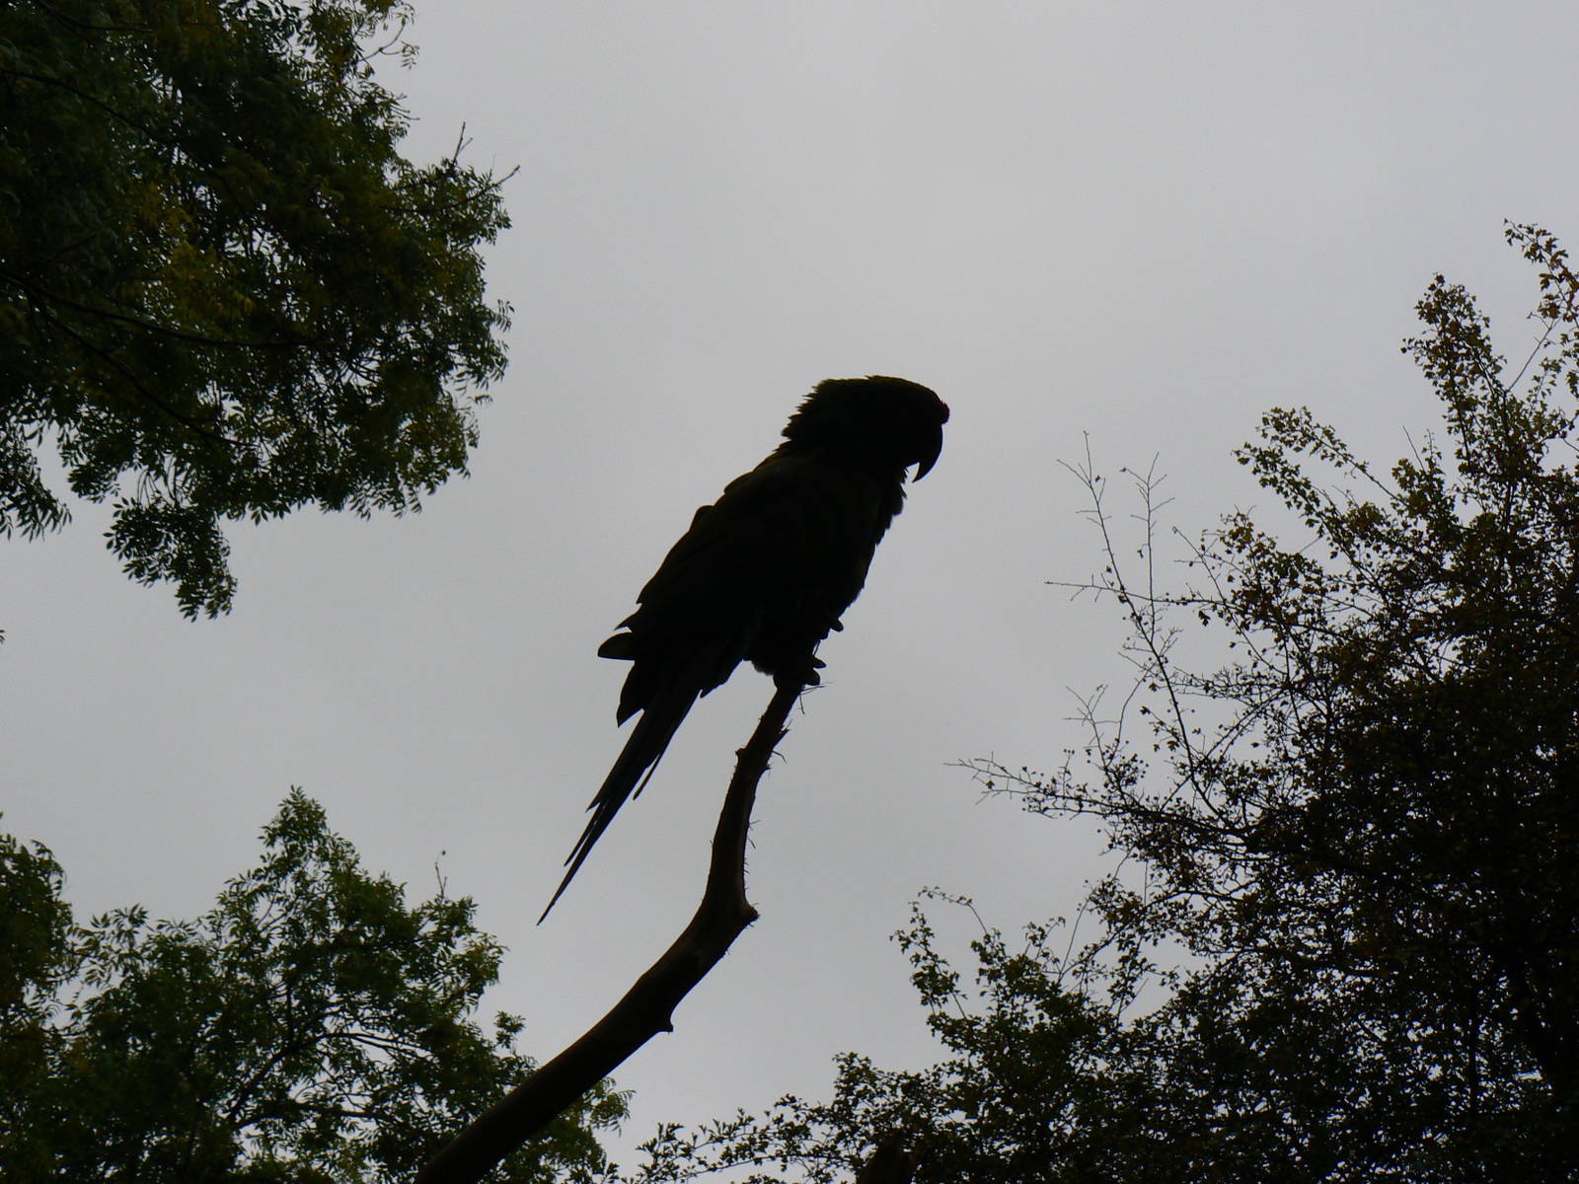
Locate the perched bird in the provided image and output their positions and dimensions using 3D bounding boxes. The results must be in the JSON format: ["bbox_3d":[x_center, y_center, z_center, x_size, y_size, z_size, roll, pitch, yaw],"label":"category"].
[{"bbox_3d":[-0.038,0.046,3.420,0.390,0.555,0.170,0,-22,0],"label":"perched bird"}]

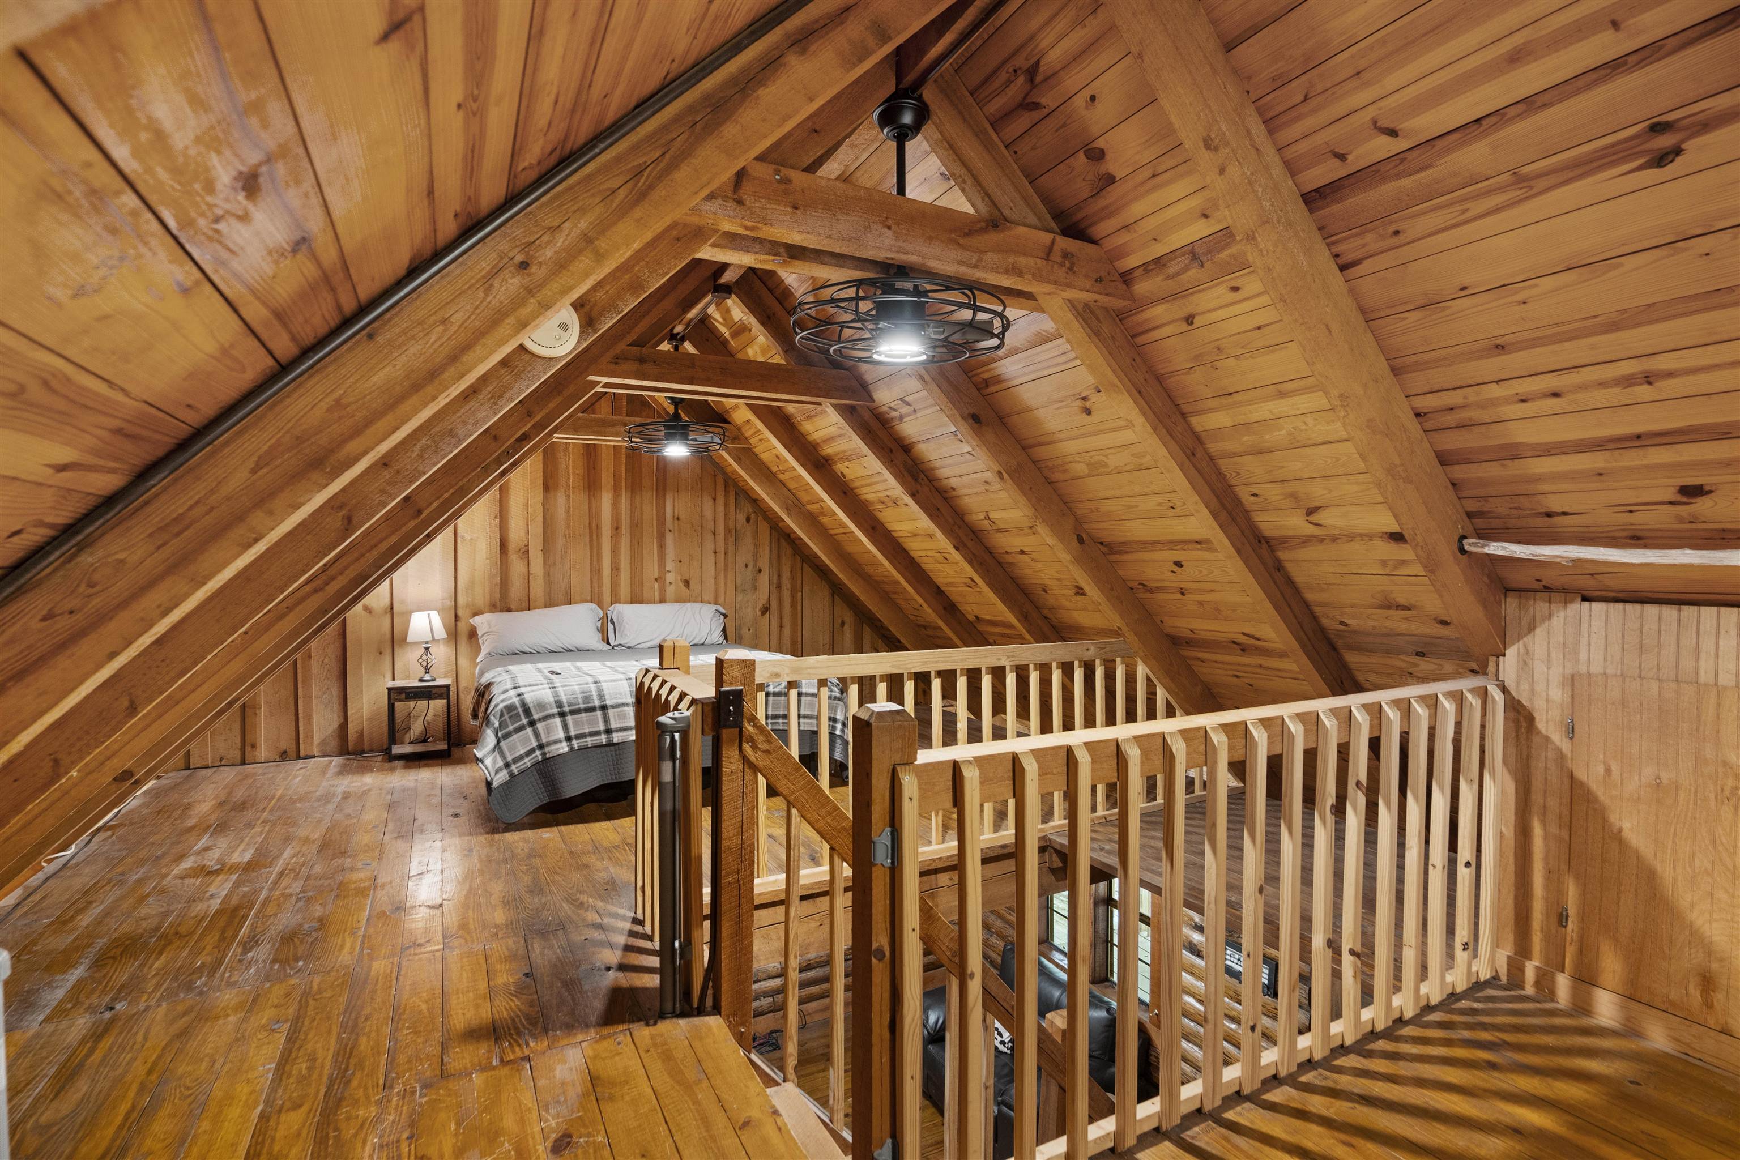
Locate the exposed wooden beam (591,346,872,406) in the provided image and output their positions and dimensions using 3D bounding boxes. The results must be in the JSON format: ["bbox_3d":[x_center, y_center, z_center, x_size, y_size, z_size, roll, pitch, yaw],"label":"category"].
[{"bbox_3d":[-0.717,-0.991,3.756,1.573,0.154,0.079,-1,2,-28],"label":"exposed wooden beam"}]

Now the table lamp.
[{"bbox_3d":[-3.106,0.469,5.423,0.250,0.485,0.250,-1,2,-28],"label":"table lamp"}]

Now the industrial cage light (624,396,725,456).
[{"bbox_3d":[-1.140,-0.947,4.566,0.605,0.427,0.605,-1,2,-28],"label":"industrial cage light"}]

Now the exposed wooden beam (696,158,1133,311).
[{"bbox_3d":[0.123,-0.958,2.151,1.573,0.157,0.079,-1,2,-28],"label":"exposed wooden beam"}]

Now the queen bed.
[{"bbox_3d":[-1.592,0.729,5.291,2.029,1.046,2.119,-1,2,-28],"label":"queen bed"}]

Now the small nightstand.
[{"bbox_3d":[-3.142,0.979,5.405,0.381,0.533,0.298,-1,2,-28],"label":"small nightstand"}]

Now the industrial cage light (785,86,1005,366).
[{"bbox_3d":[0.088,-1.023,2.217,0.620,0.763,0.620,0,1,0],"label":"industrial cage light"}]

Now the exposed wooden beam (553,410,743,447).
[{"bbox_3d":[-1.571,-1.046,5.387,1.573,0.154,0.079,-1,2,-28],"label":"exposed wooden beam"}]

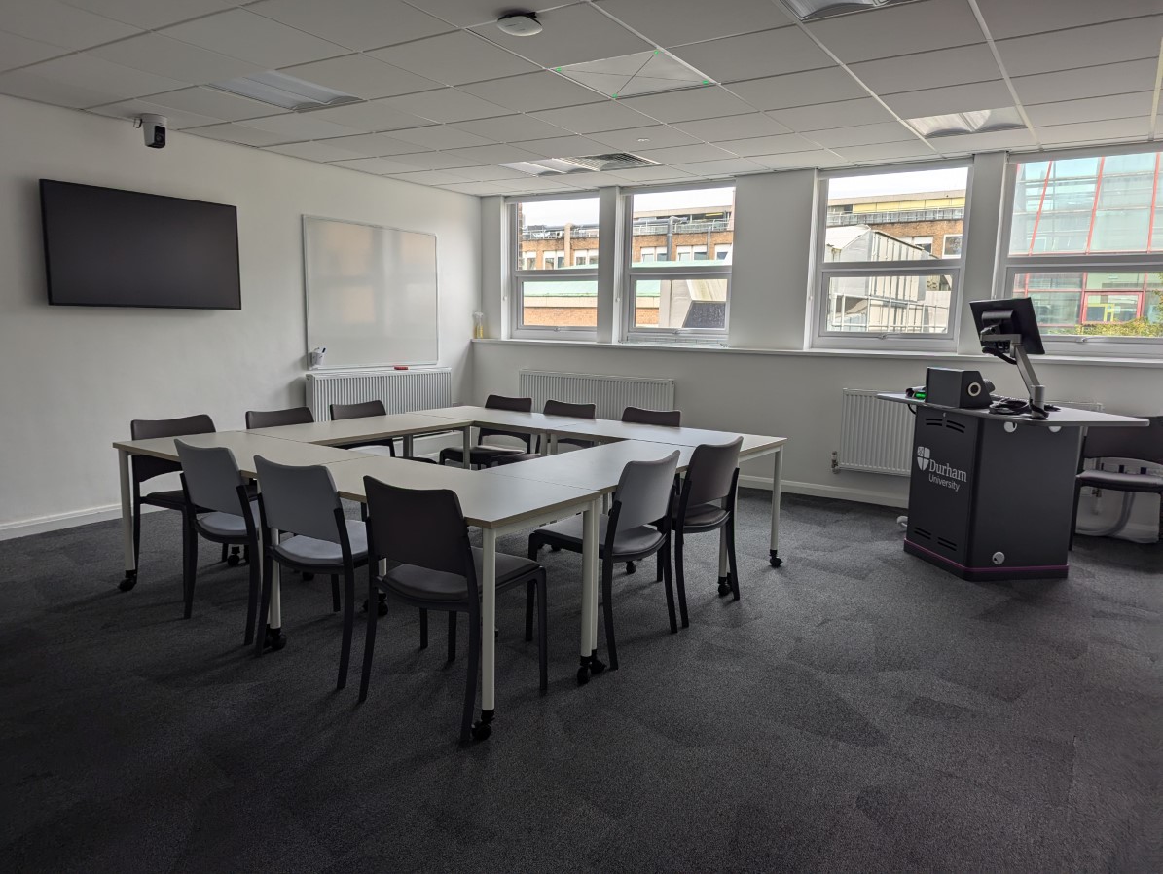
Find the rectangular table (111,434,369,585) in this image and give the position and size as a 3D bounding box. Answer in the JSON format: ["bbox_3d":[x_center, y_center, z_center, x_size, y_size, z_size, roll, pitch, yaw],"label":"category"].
[{"bbox_3d":[-1.567,0.406,3.799,1.172,0.715,0.600,7,10,34],"label":"rectangular table"}]

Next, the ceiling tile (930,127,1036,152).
[{"bbox_3d":[2.549,-1.888,5.145,0.590,0.020,0.490,7,10,32],"label":"ceiling tile"}]

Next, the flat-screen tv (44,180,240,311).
[{"bbox_3d":[-2.785,-1.192,5.194,0.071,0.712,1.247,7,10,32],"label":"flat-screen tv"}]

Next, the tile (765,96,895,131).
[{"bbox_3d":[1.411,-1.812,4.540,0.595,0.020,0.595,7,10,32],"label":"tile"}]

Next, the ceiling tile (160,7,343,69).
[{"bbox_3d":[-1.415,-1.747,3.540,0.600,0.030,0.600,6,10,32],"label":"ceiling tile"}]

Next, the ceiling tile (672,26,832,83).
[{"bbox_3d":[0.765,-1.704,3.587,0.600,0.030,0.600,6,10,32],"label":"ceiling tile"}]

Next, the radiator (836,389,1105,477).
[{"bbox_3d":[2.654,0.013,5.675,1.620,0.600,0.105,7,10,32],"label":"radiator"}]

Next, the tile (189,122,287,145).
[{"bbox_3d":[-2.240,-2.034,5.430,0.528,0.030,0.595,7,10,32],"label":"tile"}]

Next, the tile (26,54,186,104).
[{"bbox_3d":[-2.397,-1.832,4.111,0.595,0.025,0.595,7,10,32],"label":"tile"}]

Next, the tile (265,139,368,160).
[{"bbox_3d":[-1.924,-2.109,5.998,0.527,0.025,0.606,7,10,32],"label":"tile"}]

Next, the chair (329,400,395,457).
[{"bbox_3d":[-1.192,0.213,4.829,0.490,0.810,0.500,7,10,32],"label":"chair"}]

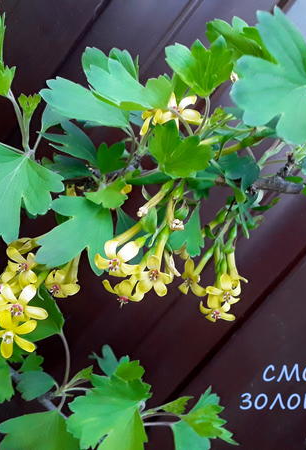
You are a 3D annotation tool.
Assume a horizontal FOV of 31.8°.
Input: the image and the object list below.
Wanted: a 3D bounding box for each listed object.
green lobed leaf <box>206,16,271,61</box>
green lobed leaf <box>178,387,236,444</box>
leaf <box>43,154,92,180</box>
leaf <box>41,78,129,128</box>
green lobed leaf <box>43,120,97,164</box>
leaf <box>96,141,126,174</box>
[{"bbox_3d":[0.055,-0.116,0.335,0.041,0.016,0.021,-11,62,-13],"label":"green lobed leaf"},{"bbox_3d":[0.029,0.102,0.288,0.030,0.011,0.032,5,63,-4],"label":"green lobed leaf"},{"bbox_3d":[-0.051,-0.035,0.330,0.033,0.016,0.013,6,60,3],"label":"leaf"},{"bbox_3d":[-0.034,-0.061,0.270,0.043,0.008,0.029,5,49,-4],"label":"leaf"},{"bbox_3d":[-0.045,-0.045,0.295,0.029,0.008,0.026,5,59,-11],"label":"green lobed leaf"},{"bbox_3d":[-0.023,-0.036,0.292,0.016,0.018,0.004,5,-21,2],"label":"leaf"}]

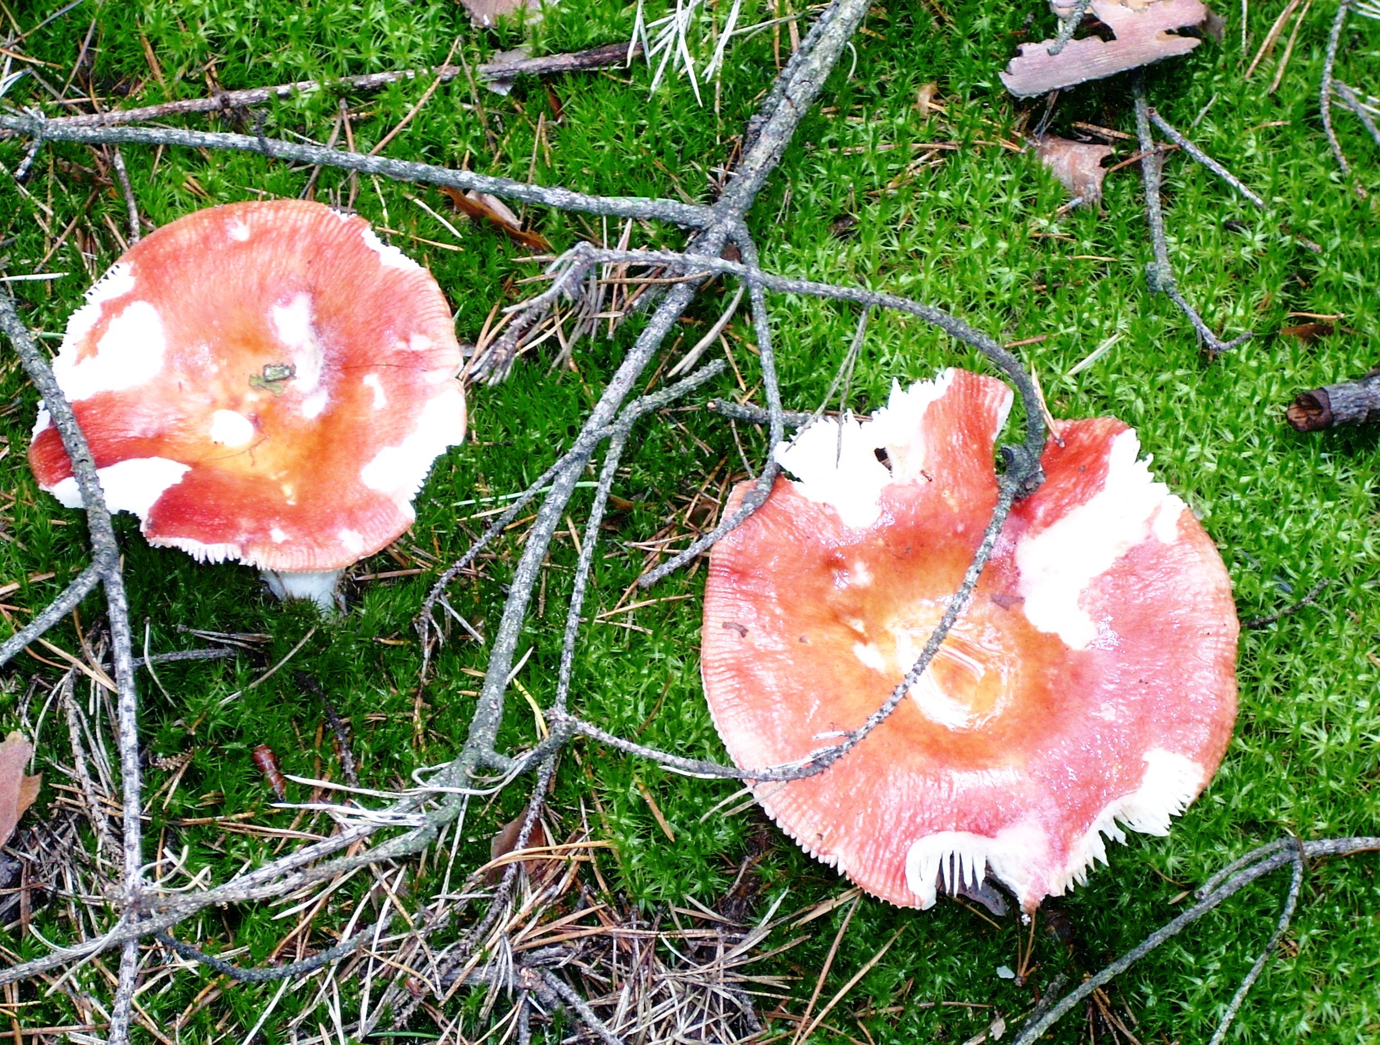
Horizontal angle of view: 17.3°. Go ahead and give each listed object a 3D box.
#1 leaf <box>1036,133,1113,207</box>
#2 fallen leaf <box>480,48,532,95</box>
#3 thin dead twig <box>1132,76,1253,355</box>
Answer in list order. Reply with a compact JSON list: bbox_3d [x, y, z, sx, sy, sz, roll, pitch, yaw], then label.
[{"bbox_3d":[0.095,-0.086,1.123,0.019,0.008,0.019,3,56,2],"label":"leaf"},{"bbox_3d":[-0.046,-0.114,1.143,0.009,0.006,0.015,20,58,13],"label":"fallen leaf"},{"bbox_3d":[0.116,-0.075,1.116,0.019,0.010,0.087,-12,57,-8],"label":"thin dead twig"}]

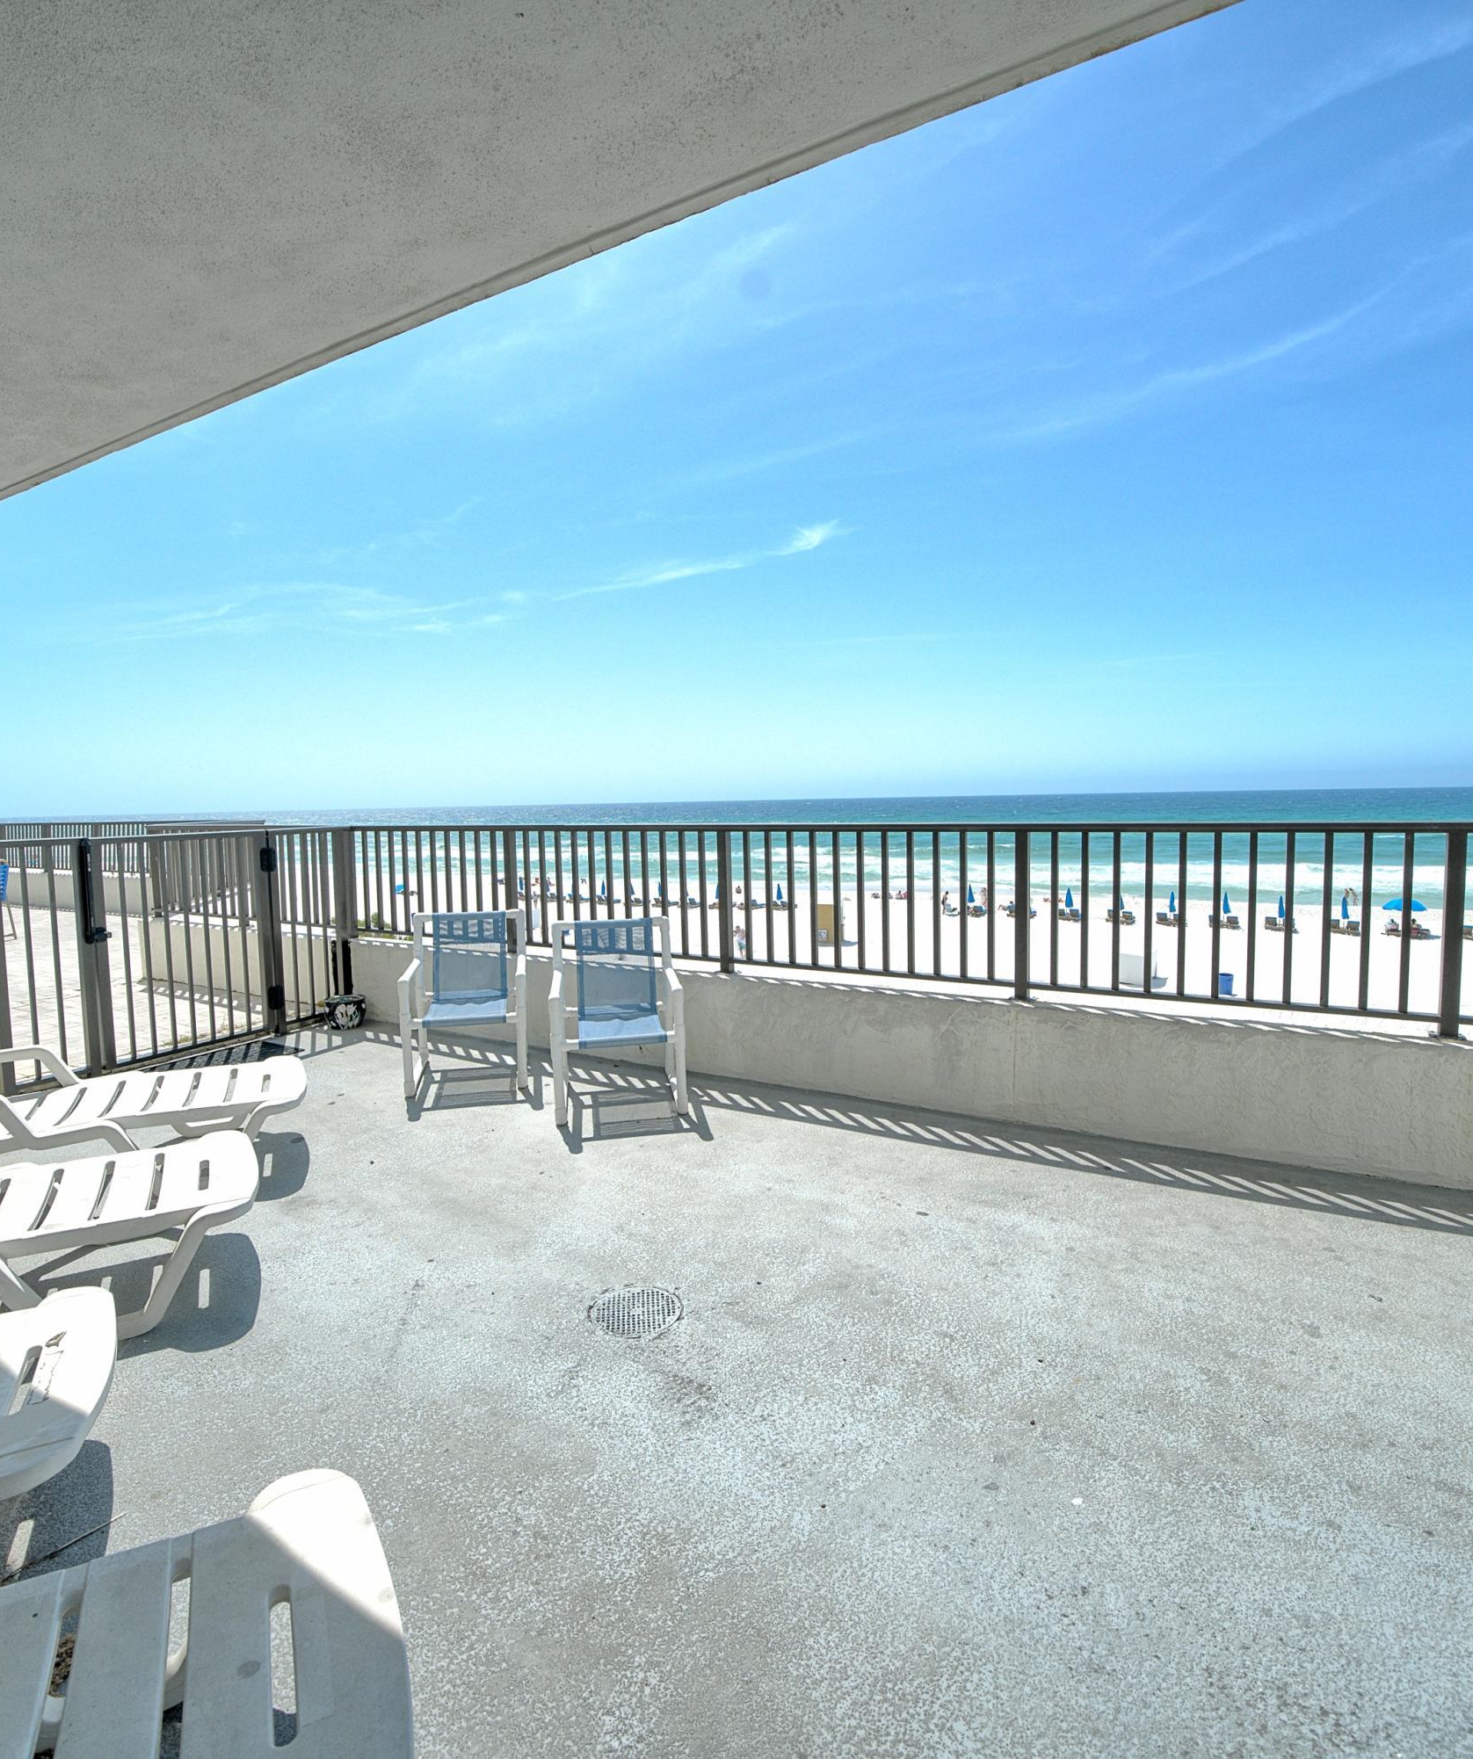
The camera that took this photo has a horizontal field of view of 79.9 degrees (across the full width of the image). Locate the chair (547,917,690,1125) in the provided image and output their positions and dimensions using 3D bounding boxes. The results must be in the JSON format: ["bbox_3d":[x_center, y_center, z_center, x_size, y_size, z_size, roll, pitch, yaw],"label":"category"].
[{"bbox_3d":[-0.577,0.650,4.260,0.598,0.864,0.593,-2,5,-11],"label":"chair"}]

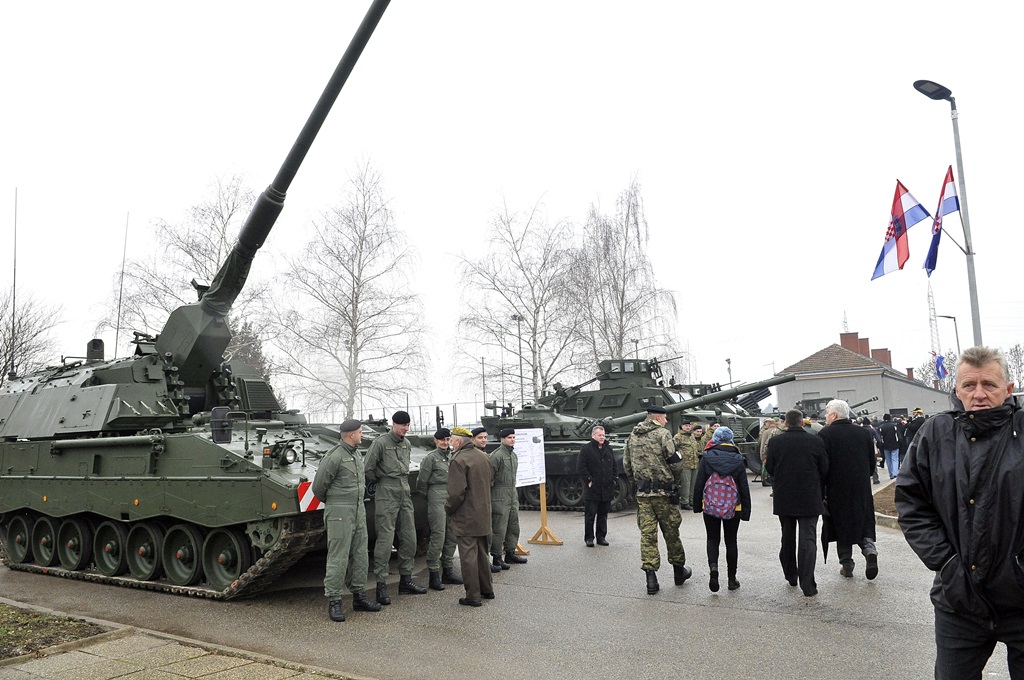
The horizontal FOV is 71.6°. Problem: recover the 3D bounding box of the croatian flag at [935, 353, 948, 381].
[{"bbox_3d":[24.795,1.530,41.000,0.800,1.550,0.350,-5,-7,24],"label":"croatian flag"}]

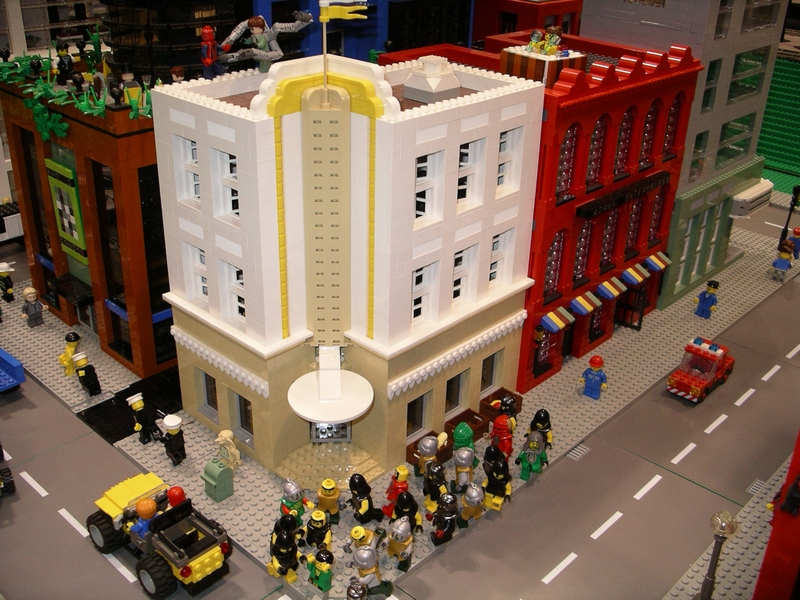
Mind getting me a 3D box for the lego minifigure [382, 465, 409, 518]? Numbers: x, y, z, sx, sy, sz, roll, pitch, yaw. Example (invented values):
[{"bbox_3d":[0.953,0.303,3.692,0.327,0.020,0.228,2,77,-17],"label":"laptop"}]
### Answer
[{"bbox_3d":[-0.001,0.144,0.647,0.019,0.040,0.024,-21,34,-37],"label":"lego minifigure"}]

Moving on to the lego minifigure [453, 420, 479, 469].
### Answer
[{"bbox_3d":[0.052,0.120,0.689,0.019,0.041,0.024,10,27,16],"label":"lego minifigure"}]

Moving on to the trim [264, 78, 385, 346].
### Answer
[{"bbox_3d":[-0.052,-0.066,0.626,0.079,0.191,0.044,0,26,-2],"label":"trim"}]

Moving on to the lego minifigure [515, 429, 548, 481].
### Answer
[{"bbox_3d":[0.107,0.123,0.685,0.027,0.043,0.017,8,27,12],"label":"lego minifigure"}]

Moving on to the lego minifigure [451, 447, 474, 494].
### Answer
[{"bbox_3d":[0.048,0.134,0.669,0.018,0.042,0.024,2,27,1],"label":"lego minifigure"}]

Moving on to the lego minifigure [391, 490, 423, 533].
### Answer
[{"bbox_3d":[0.004,0.158,0.618,0.026,0.042,0.015,0,27,-3],"label":"lego minifigure"}]

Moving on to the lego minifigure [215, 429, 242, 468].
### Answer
[{"bbox_3d":[-0.138,0.121,0.689,0.024,0.033,0.015,22,33,36],"label":"lego minifigure"}]

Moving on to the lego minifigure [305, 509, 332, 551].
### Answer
[{"bbox_3d":[-0.057,0.164,0.596,0.025,0.040,0.016,13,28,23],"label":"lego minifigure"}]

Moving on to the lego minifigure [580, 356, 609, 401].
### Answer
[{"bbox_3d":[0.181,0.071,0.795,0.026,0.043,0.013,24,34,38],"label":"lego minifigure"}]

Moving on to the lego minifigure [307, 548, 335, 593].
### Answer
[{"bbox_3d":[-0.051,0.182,0.559,0.024,0.042,0.015,22,32,35],"label":"lego minifigure"}]

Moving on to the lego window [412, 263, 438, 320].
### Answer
[{"bbox_3d":[0.014,-0.004,0.663,0.012,0.054,0.032,24,34,38],"label":"lego window"}]

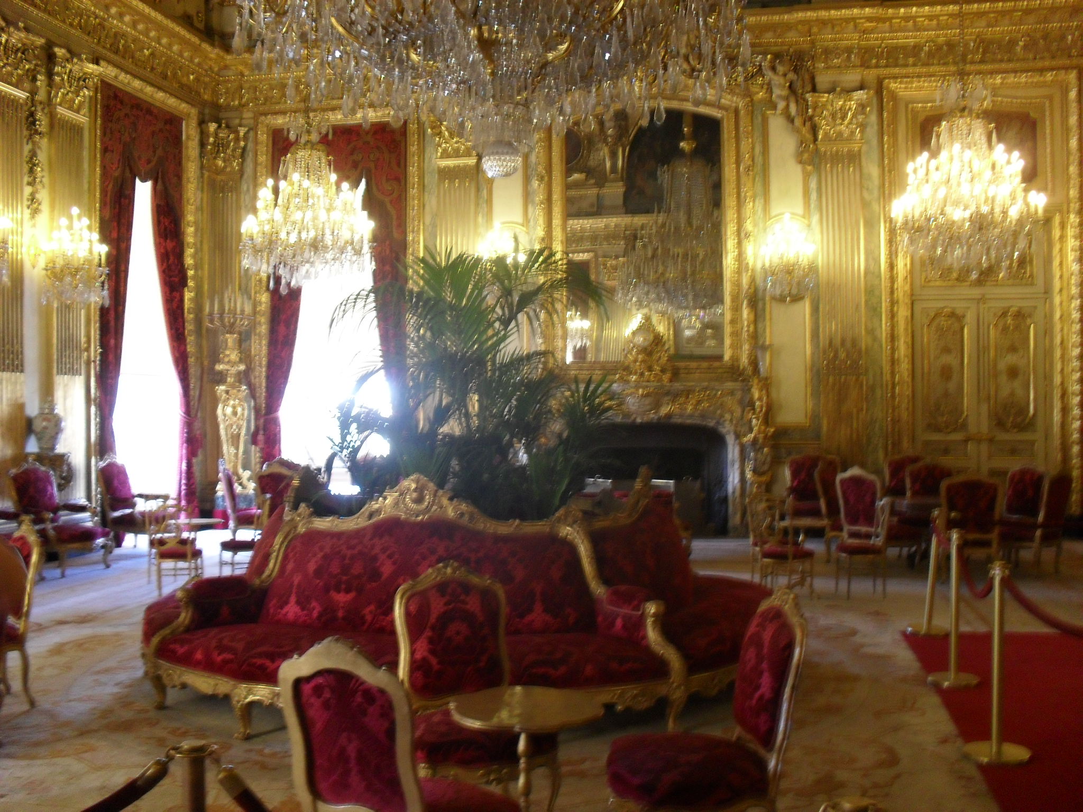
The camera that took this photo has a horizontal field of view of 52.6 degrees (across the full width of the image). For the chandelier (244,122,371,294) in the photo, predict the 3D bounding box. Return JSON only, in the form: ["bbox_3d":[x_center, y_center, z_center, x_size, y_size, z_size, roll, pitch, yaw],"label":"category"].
[{"bbox_3d":[-2.939,-2.509,13.758,1.681,2.140,1.681,-1,-1,12],"label":"chandelier"}]

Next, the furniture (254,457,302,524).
[{"bbox_3d":[-3.241,1.258,13.693,0.620,1.200,0.650,-1,-1,27],"label":"furniture"}]

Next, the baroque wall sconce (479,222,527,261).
[{"bbox_3d":[-0.485,-1.836,14.100,0.630,1.000,0.430,0,0,11],"label":"baroque wall sconce"}]

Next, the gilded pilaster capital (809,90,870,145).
[{"bbox_3d":[4.076,-3.950,14.924,0.840,0.760,0.300,-1,-1,9],"label":"gilded pilaster capital"}]

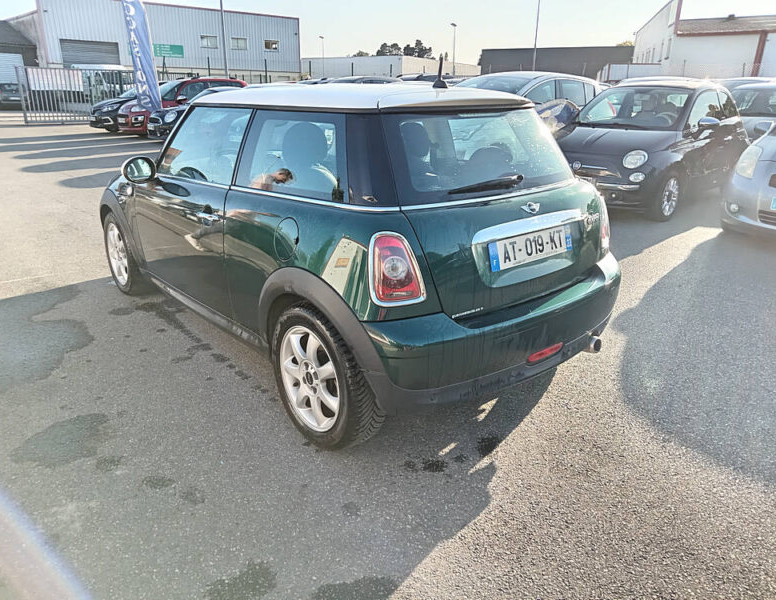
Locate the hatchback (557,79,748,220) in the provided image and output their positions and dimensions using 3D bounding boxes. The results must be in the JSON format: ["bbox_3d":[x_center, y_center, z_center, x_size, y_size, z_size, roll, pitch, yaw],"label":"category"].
[{"bbox_3d":[3.350,-1.995,7.368,3.550,1.490,1.630,-17,26,-39],"label":"hatchback"}]

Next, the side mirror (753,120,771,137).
[{"bbox_3d":[4.088,-1.898,6.322,0.140,0.165,0.210,-18,26,-39],"label":"side mirror"}]

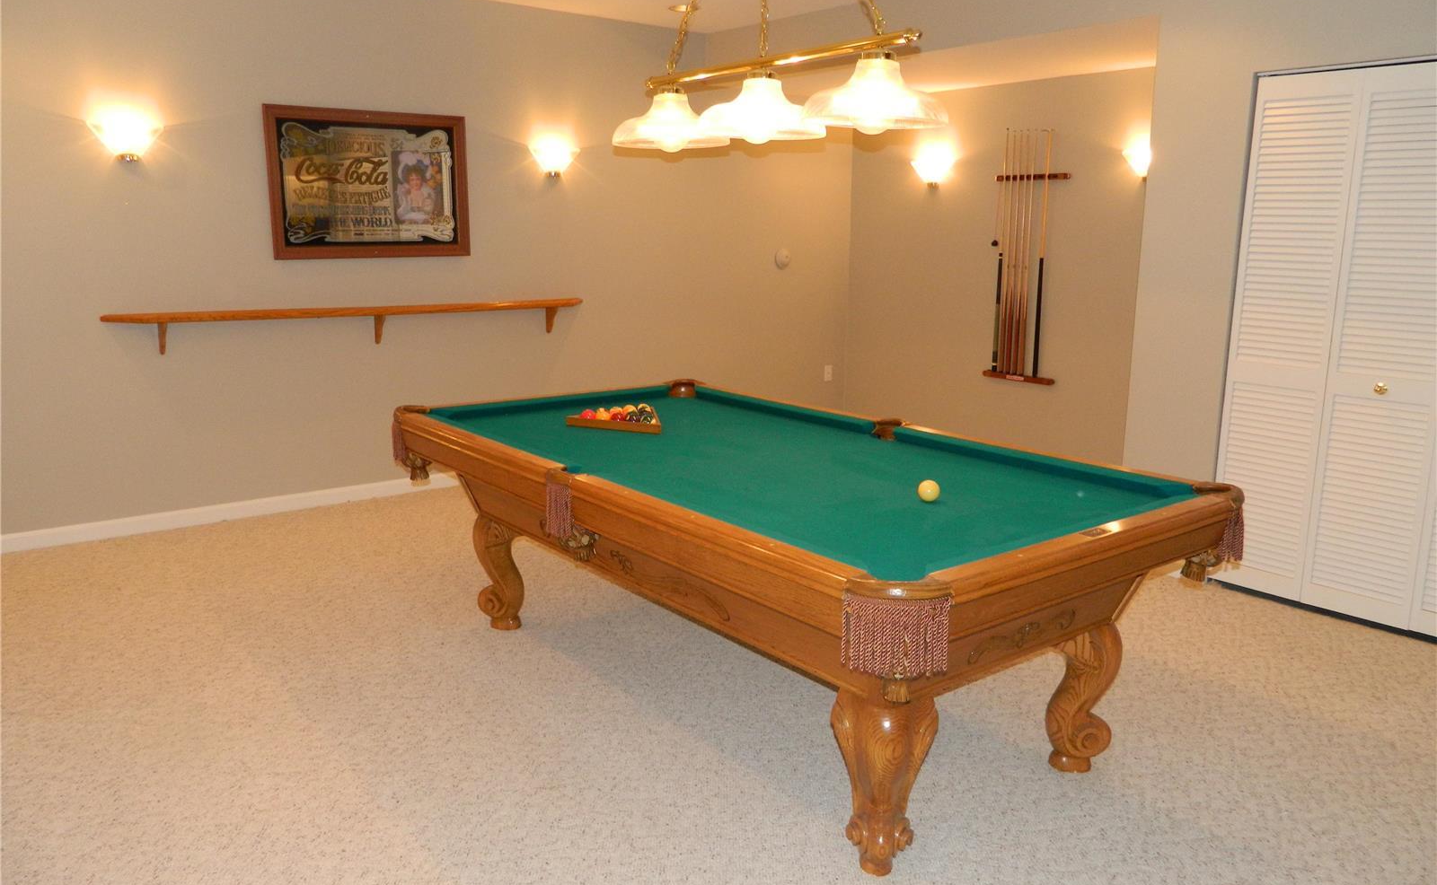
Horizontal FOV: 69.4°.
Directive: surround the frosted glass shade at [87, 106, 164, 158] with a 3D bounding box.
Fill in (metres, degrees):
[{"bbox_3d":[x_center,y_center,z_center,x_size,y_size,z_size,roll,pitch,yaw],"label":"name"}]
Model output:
[{"bbox_3d":[-2.649,-1.367,4.670,0.320,0.200,0.140,-8,14,-37],"label":"frosted glass shade"}]

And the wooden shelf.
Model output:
[{"bbox_3d":[-1.793,-0.621,5.500,2.530,0.200,0.137,-8,14,-37],"label":"wooden shelf"}]

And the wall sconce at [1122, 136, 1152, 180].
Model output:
[{"bbox_3d":[2.298,-1.536,5.648,0.140,0.200,0.320,-8,14,-37],"label":"wall sconce"}]

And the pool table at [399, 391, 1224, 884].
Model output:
[{"bbox_3d":[0.093,0.398,3.301,1.390,0.805,2.500,-8,14,-37],"label":"pool table"}]

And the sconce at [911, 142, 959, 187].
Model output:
[{"bbox_3d":[1.383,-1.782,6.811,0.140,0.200,0.320,-8,14,-37],"label":"sconce"}]

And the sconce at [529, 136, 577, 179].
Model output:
[{"bbox_3d":[-0.921,-1.624,5.974,0.320,0.200,0.140,-8,14,-37],"label":"sconce"}]

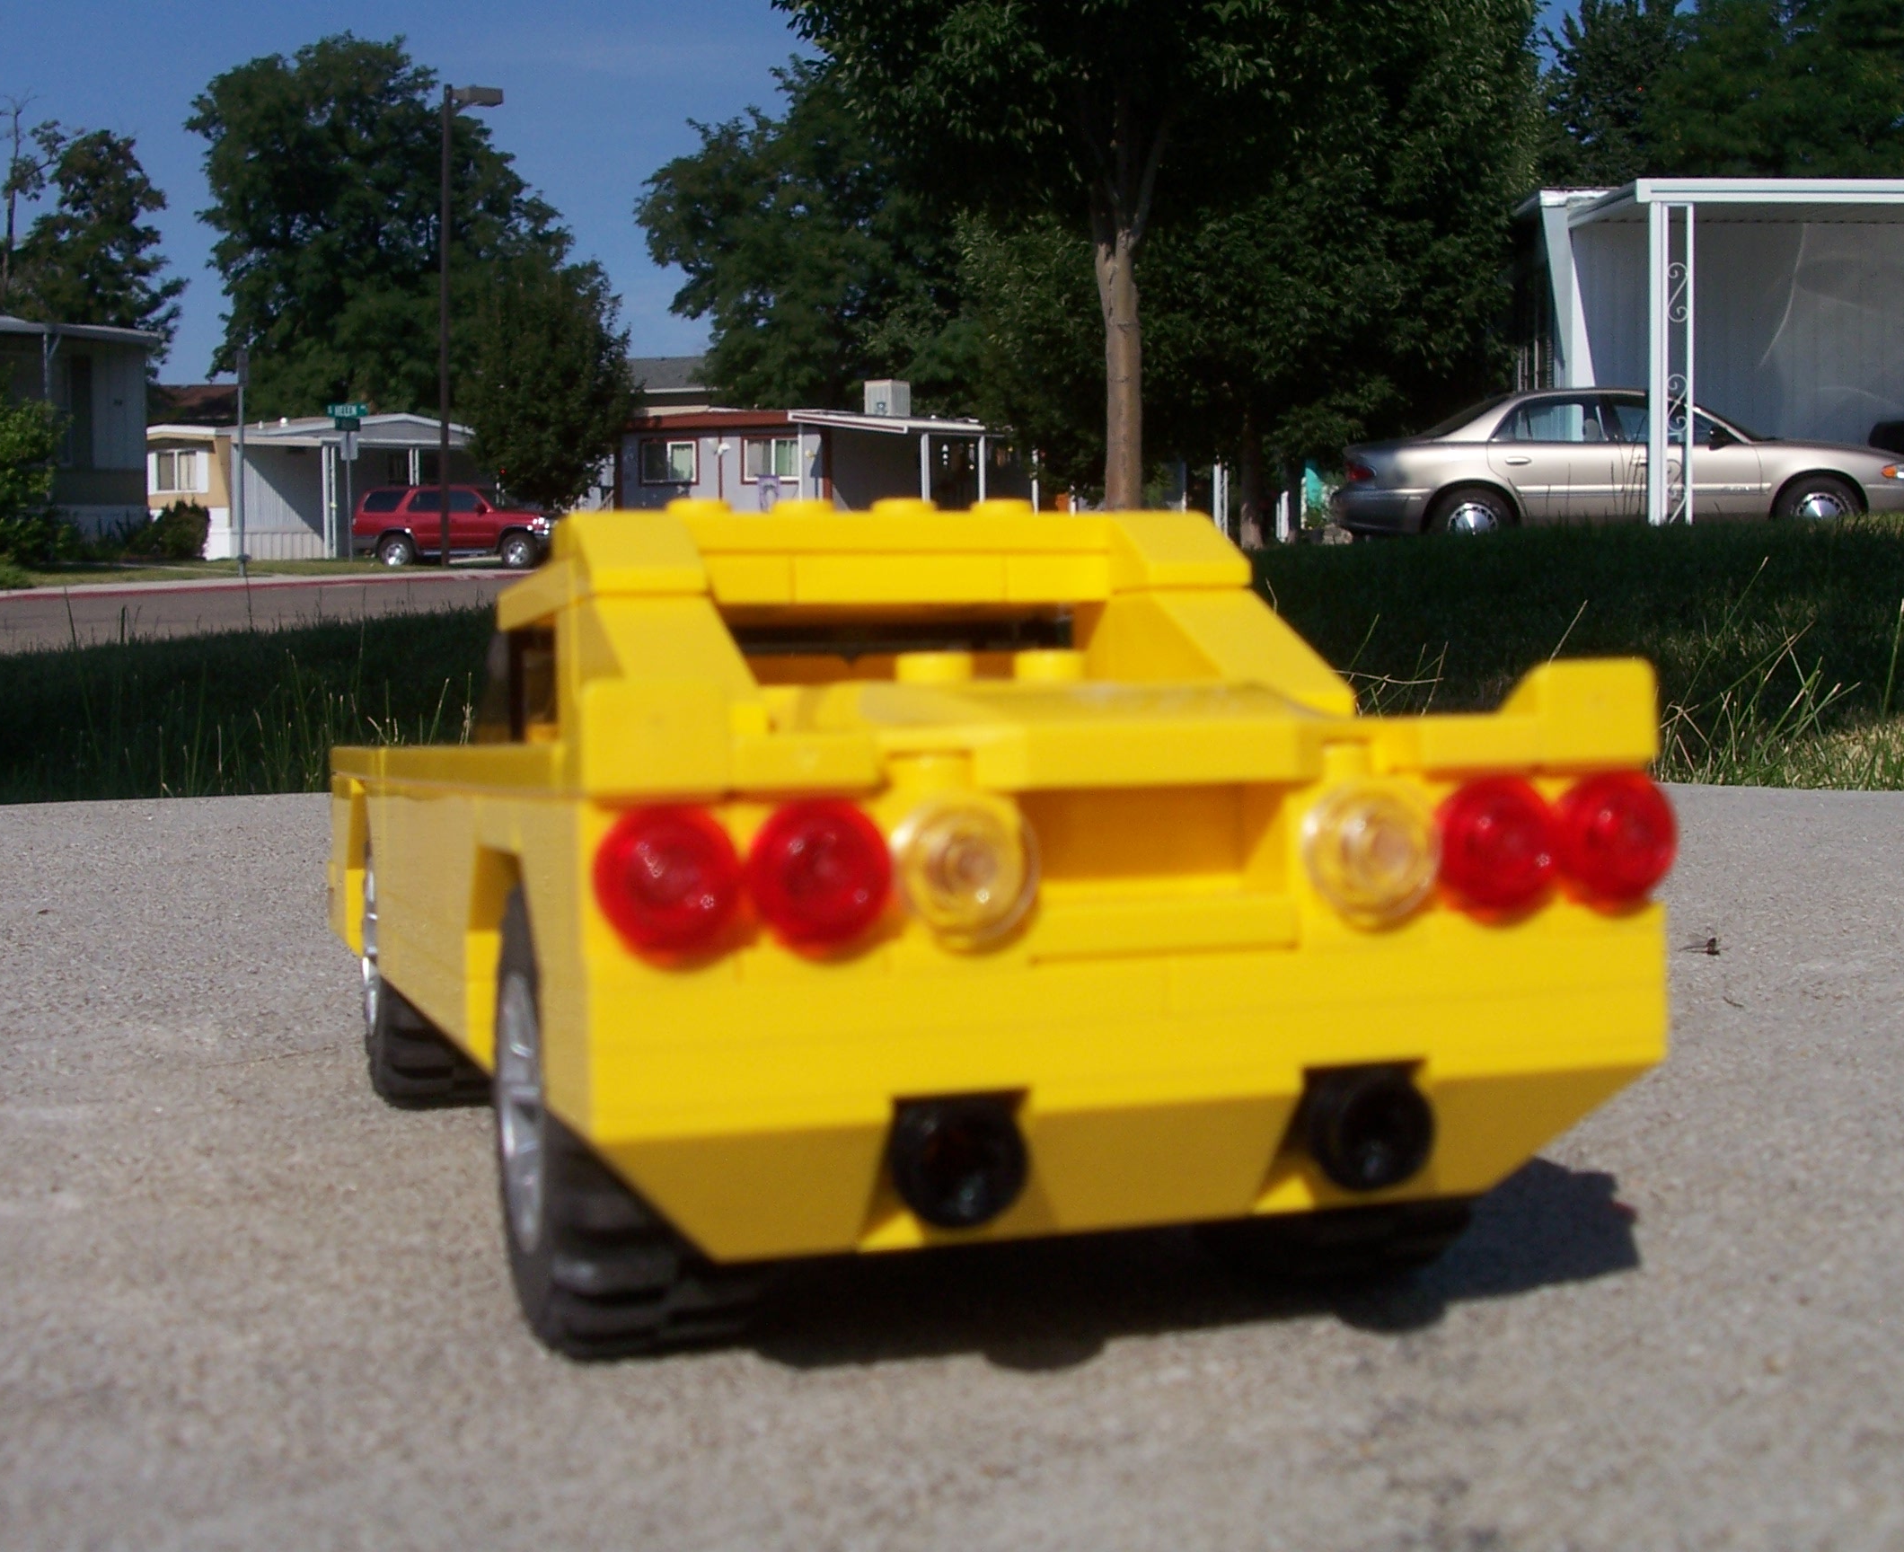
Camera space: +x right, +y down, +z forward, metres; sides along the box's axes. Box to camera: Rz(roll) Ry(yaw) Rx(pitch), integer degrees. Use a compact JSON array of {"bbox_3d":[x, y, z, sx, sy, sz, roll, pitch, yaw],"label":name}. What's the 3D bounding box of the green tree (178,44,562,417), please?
[{"bbox_3d":[-17.120,-14.319,75.000,11.300,15.600,11.000,-1,3,-11],"label":"green tree"}]

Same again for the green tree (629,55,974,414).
[{"bbox_3d":[-3.591,-12.452,66.000,9.800,12.880,9.200,0,4,0],"label":"green tree"}]

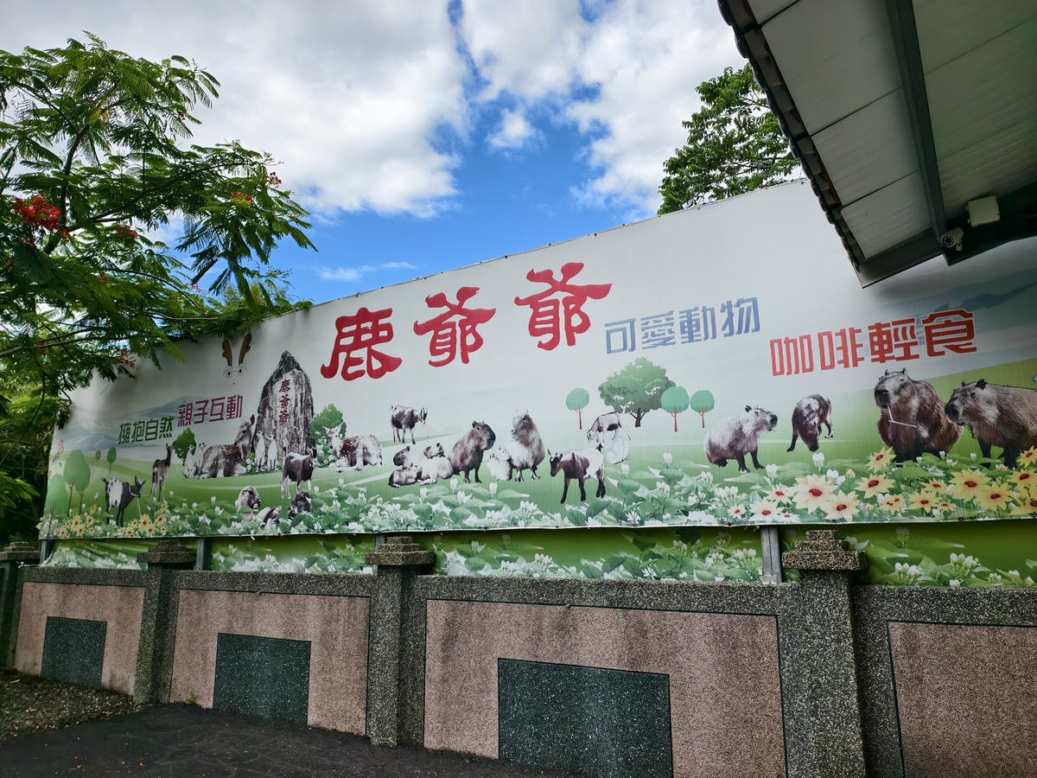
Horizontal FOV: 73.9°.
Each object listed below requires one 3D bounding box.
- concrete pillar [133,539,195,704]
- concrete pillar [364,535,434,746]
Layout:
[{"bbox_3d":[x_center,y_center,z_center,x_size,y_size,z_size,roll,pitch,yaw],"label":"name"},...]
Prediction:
[{"bbox_3d":[-3.574,2.294,6.908,0.389,1.511,0.389,-8,-14,30],"label":"concrete pillar"},{"bbox_3d":[-0.922,1.919,5.342,0.389,1.503,0.389,-8,-14,30],"label":"concrete pillar"}]

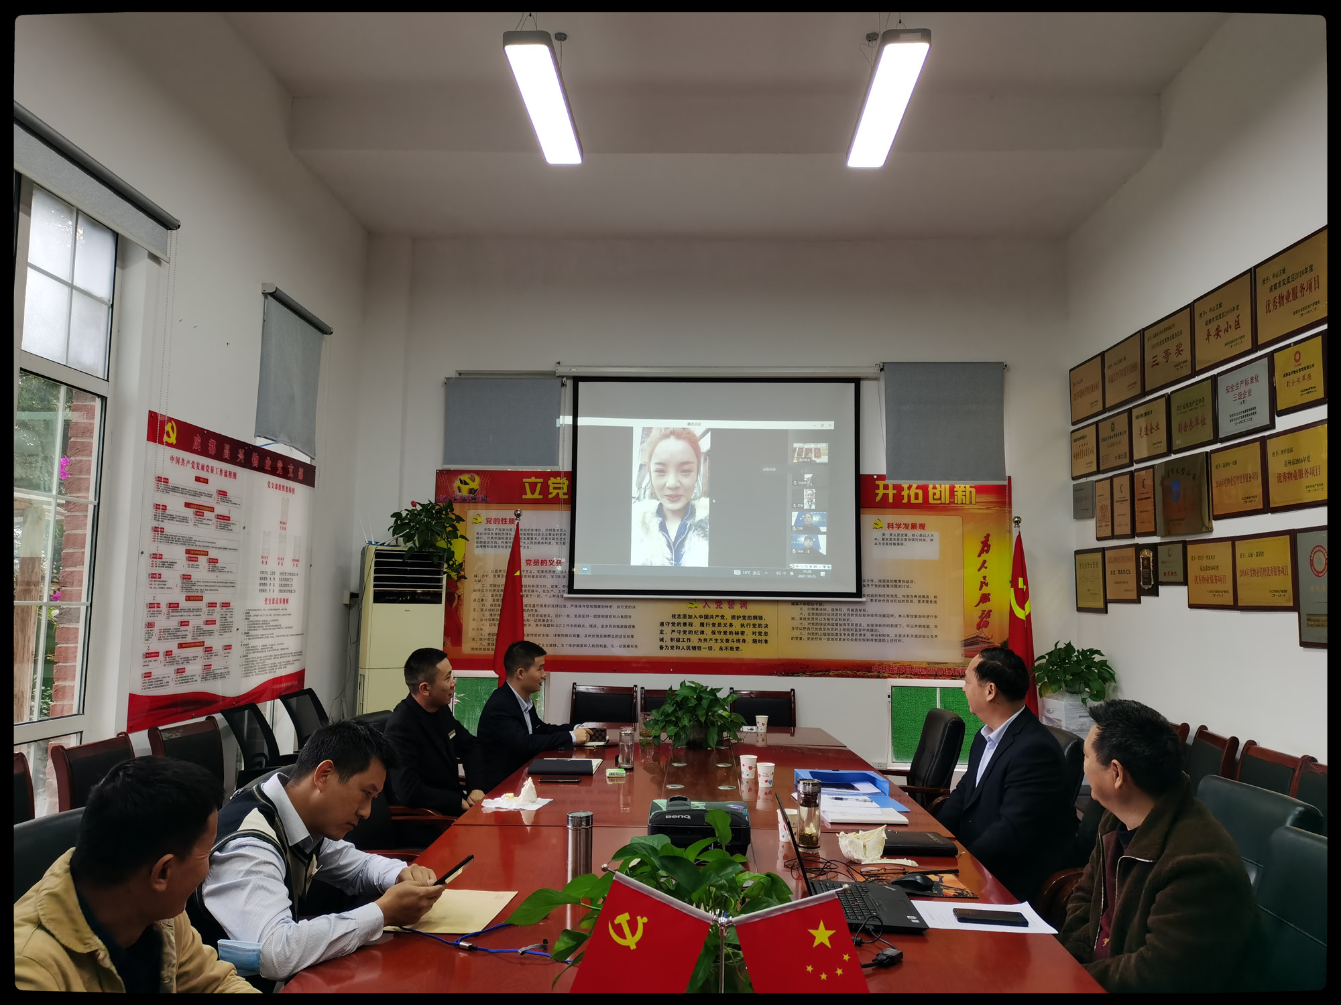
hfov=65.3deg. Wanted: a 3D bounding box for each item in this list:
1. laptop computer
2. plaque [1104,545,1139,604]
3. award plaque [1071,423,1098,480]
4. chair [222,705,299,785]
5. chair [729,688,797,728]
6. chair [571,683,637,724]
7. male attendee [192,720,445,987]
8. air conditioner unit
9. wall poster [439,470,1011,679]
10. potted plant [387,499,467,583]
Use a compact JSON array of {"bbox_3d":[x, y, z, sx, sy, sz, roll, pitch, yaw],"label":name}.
[{"bbox_3d":[0.420,0.857,2.487,0.310,0.225,0.340,0,-6,7],"label":"laptop computer"},{"bbox_3d":[2.895,0.463,6.699,0.025,0.367,0.513,1,-5,0],"label":"plaque"},{"bbox_3d":[2.715,-0.327,6.833,0.020,0.327,0.450,1,-5,1],"label":"award plaque"},{"bbox_3d":[-1.792,1.474,4.993,0.600,0.960,0.550,1,-5,2],"label":"chair"},{"bbox_3d":[0.625,1.710,6.918,0.480,0.890,0.560,1,-5,1],"label":"chair"},{"bbox_3d":[-0.449,1.629,6.519,0.460,0.941,0.560,1,-5,2],"label":"chair"},{"bbox_3d":[-0.746,1.132,2.401,0.740,1.250,0.600,0,-5,9],"label":"male attendee"},{"bbox_3d":[-1.804,1.219,6.986,0.500,1.830,0.320,4,-7,-31],"label":"air conditioner unit"},{"bbox_3d":[0.371,0.509,7.456,4.070,1.430,0.025,1,-5,2],"label":"wall poster"},{"bbox_3d":[-1.565,0.244,6.716,0.508,0.528,0.450,1,-5,2],"label":"potted plant"}]

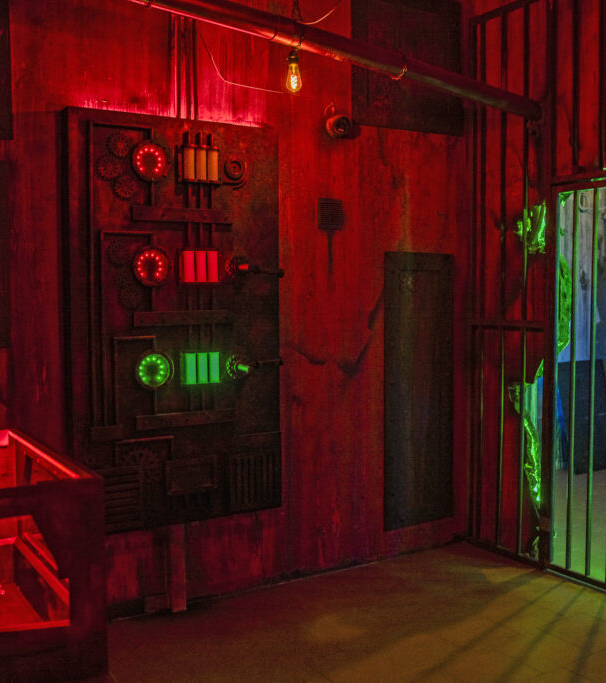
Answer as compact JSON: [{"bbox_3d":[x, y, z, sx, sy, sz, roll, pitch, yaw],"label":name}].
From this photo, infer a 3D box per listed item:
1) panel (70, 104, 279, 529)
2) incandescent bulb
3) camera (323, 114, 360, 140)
[{"bbox_3d":[-0.585,-0.089,3.706,1.036,1.924,0.155,-2,4,-29],"label":"panel"},{"bbox_3d":[-0.036,-1.075,3.050,0.064,0.174,0.064,0,3,0],"label":"incandescent bulb"},{"bbox_3d":[0.193,-1.145,4.108,0.120,0.120,0.110,-2,12,-29],"label":"camera"}]

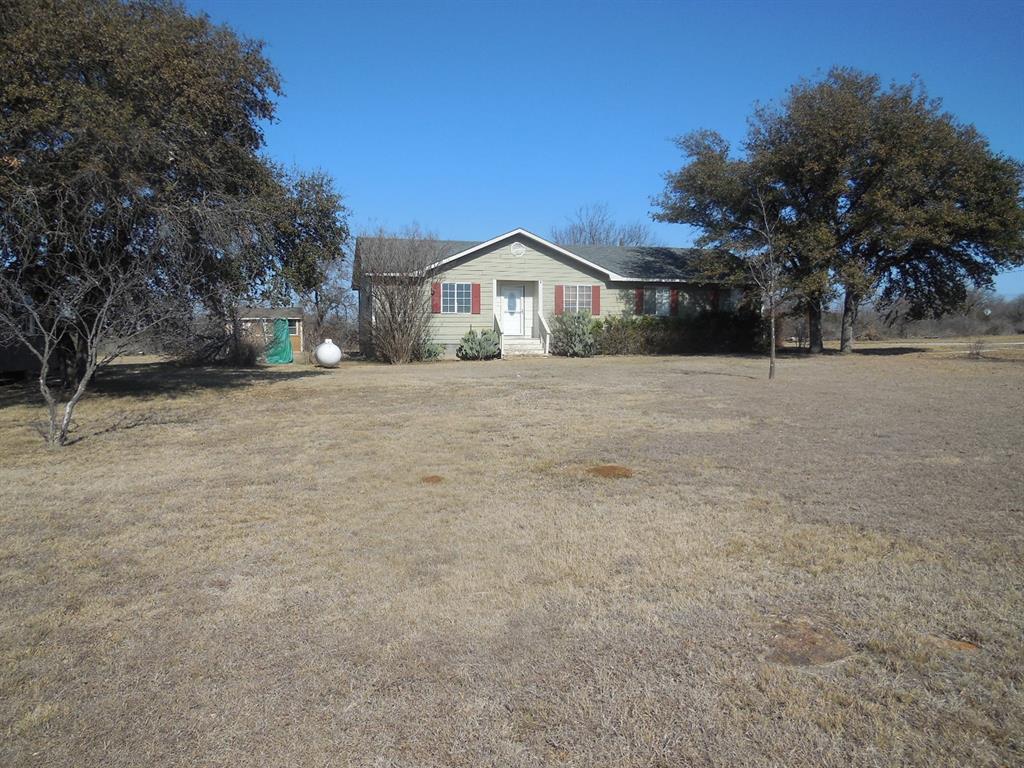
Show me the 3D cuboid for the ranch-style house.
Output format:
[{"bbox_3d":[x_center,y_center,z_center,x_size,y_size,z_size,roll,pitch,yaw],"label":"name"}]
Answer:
[{"bbox_3d":[1.860,-3.855,34.163,17.600,5.140,8.650,-1,3,-15],"label":"ranch-style house"}]

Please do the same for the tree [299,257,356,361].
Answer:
[{"bbox_3d":[-9.926,-4.211,39.822,3.500,5.250,3.500,0,3,0],"label":"tree"}]

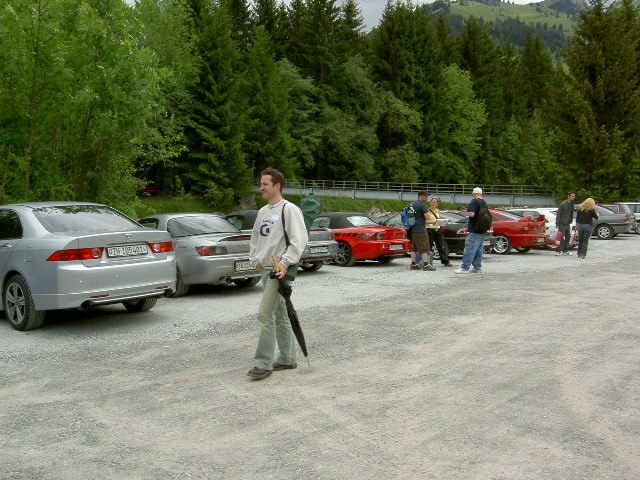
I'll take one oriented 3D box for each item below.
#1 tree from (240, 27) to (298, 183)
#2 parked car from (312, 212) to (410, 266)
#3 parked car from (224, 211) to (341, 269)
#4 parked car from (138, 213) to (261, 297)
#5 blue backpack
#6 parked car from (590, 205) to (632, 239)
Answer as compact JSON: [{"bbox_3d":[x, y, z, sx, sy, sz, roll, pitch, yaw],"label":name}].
[{"bbox_3d":[-6.013,-15.177,72.000,6.500,18.300,6.500,0,3,0],"label":"tree"},{"bbox_3d":[0.297,-0.081,15.991,4.130,1.285,1.750,3,5,42],"label":"parked car"},{"bbox_3d":[-1.499,0.020,14.174,1.750,1.285,4.130,-3,5,-45],"label":"parked car"},{"bbox_3d":[-2.621,0.175,11.471,4.130,1.285,1.750,3,5,42],"label":"parked car"},{"bbox_3d":[1.957,-0.531,13.900,0.250,0.520,0.330,-2,4,-30],"label":"blue backpack"},{"bbox_3d":[11.324,-0.803,27.679,4.500,1.420,1.730,2,4,33],"label":"parked car"}]

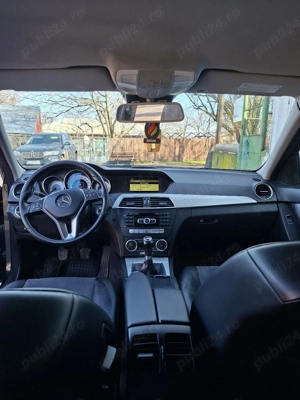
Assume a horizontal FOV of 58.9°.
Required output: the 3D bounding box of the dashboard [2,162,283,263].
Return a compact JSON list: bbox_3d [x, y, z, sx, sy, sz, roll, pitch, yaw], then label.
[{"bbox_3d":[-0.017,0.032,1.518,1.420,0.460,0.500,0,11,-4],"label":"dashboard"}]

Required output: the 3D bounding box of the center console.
[{"bbox_3d":[0.017,0.411,0.902,0.190,0.210,0.380,0,11,-4],"label":"center console"}]

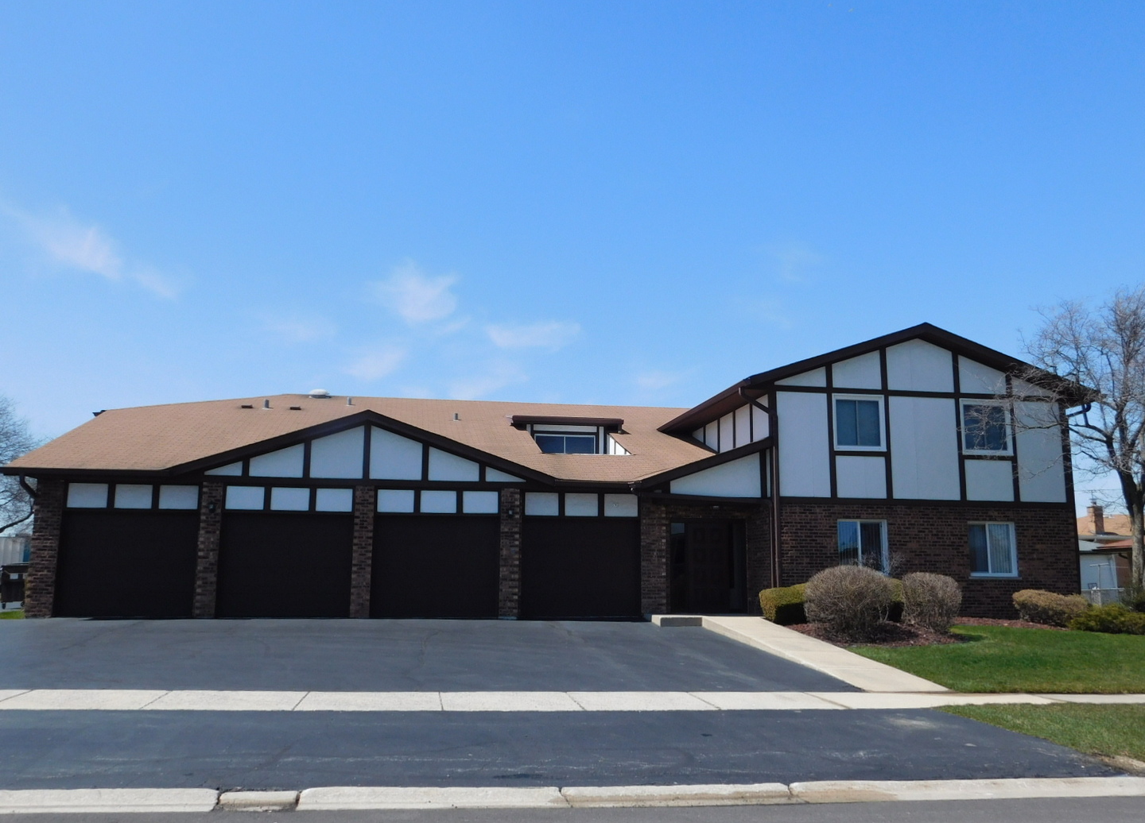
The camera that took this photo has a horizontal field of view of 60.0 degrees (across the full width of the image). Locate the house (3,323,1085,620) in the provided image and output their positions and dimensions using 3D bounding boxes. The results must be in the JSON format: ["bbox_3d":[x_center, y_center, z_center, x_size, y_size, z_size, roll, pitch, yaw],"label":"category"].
[{"bbox_3d":[-0.667,2.011,25.863,22.200,6.290,12.900,2,-10,-9],"label":"house"}]

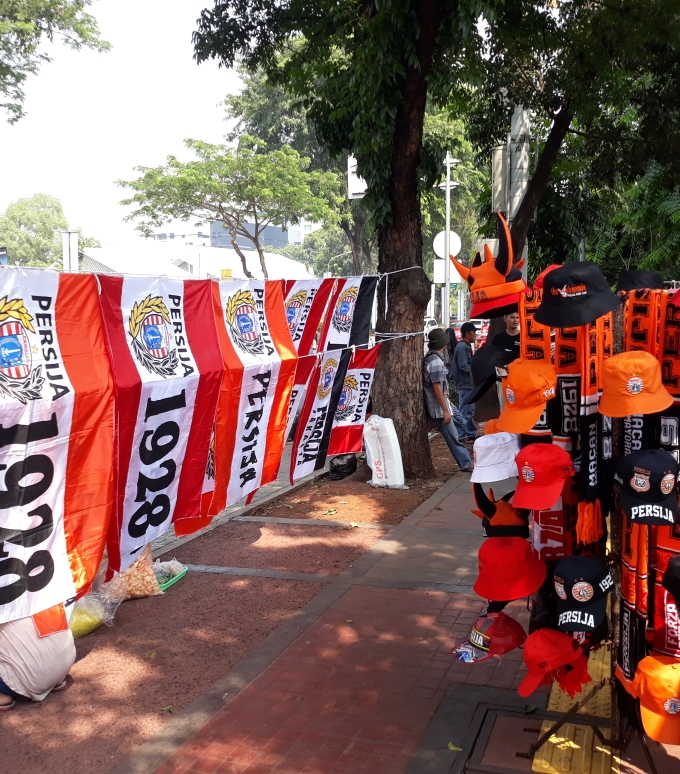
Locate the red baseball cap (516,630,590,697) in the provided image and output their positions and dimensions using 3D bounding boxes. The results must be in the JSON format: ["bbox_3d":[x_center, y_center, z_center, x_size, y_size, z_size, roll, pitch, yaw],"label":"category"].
[{"bbox_3d":[0.685,0.911,2.710,0.262,0.160,0.178,-28,-10,9],"label":"red baseball cap"}]

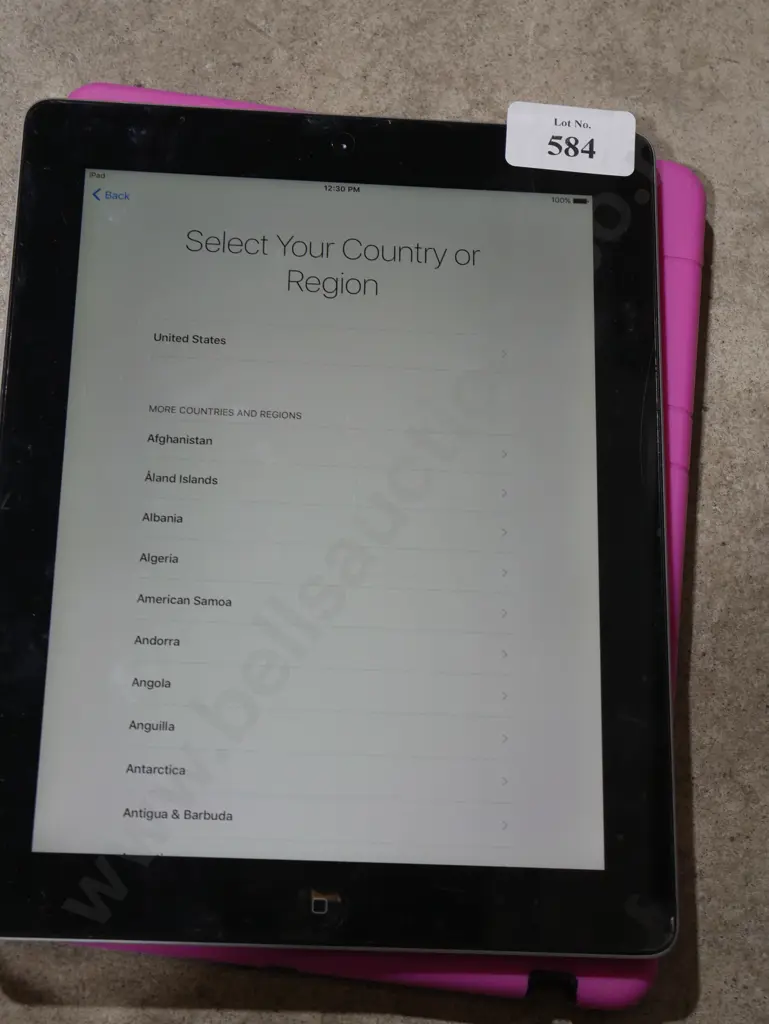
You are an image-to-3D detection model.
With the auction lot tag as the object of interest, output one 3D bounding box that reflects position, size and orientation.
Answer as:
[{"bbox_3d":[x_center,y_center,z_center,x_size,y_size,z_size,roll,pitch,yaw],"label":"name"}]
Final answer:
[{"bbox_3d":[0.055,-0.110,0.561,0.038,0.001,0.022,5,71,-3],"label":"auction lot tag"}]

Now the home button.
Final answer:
[{"bbox_3d":[-0.016,0.101,0.484,0.011,0.002,0.011,2,71,-4],"label":"home button"}]

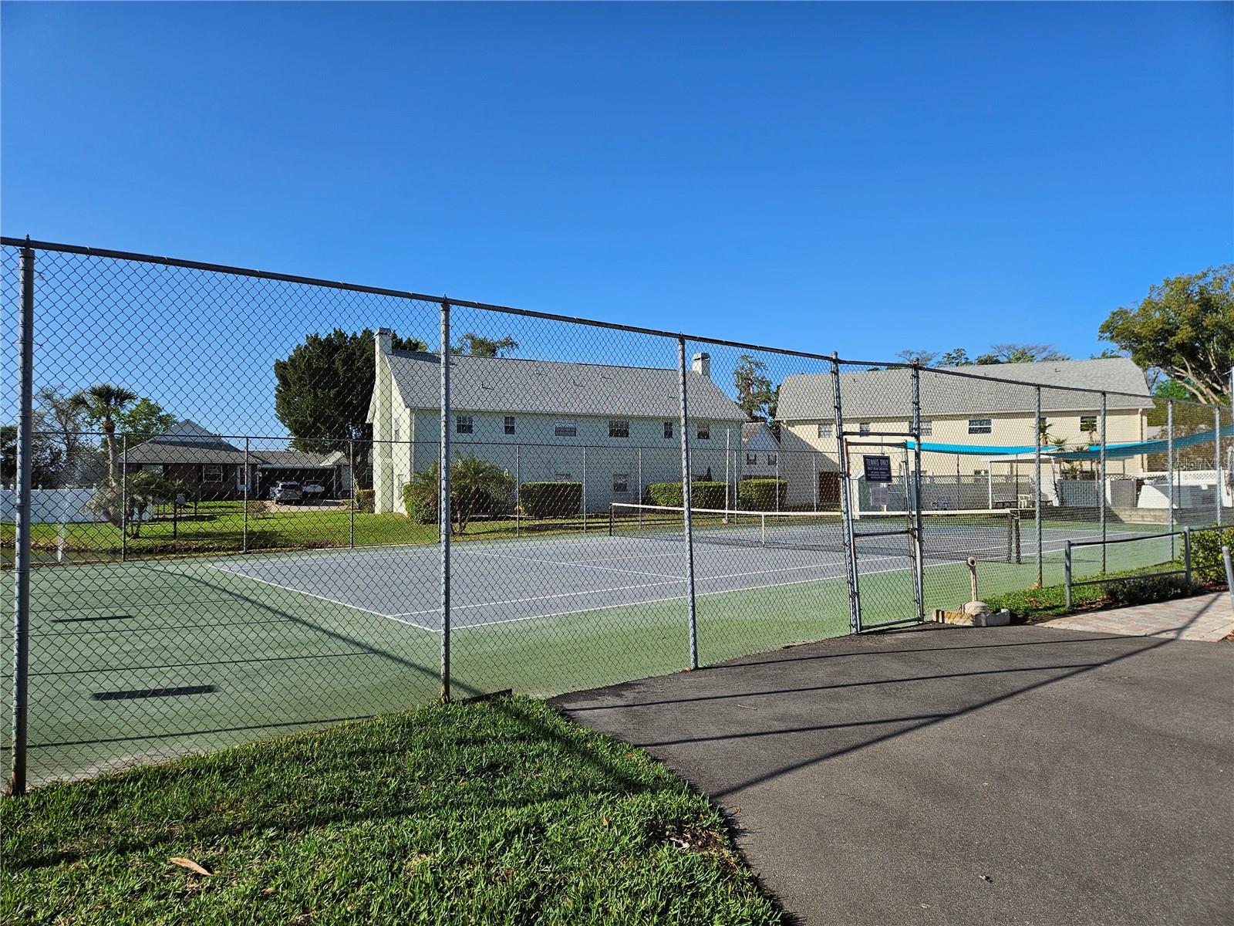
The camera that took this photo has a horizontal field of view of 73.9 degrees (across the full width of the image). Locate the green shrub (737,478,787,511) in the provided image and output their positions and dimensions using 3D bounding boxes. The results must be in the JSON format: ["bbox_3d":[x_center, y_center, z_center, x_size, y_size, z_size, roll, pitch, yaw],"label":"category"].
[{"bbox_3d":[8.850,1.830,48.900,3.000,1.950,1.700,1,-2,-39],"label":"green shrub"}]

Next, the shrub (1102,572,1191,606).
[{"bbox_3d":[7.165,1.703,11.100,1.500,0.380,0.500,0,-2,-25],"label":"shrub"}]

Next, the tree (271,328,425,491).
[{"bbox_3d":[-17.950,-3.000,55.000,10.100,12.000,9.800,1,-2,-39],"label":"tree"}]

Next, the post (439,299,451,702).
[{"bbox_3d":[-1.306,0.276,6.240,0.066,3.072,0.066,1,-2,-39],"label":"post"}]

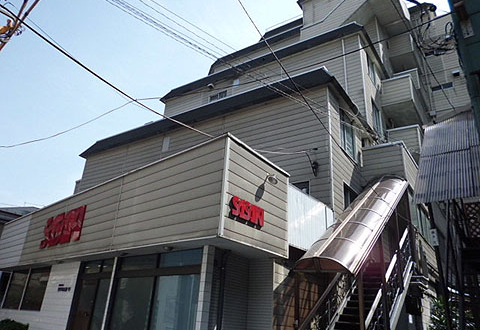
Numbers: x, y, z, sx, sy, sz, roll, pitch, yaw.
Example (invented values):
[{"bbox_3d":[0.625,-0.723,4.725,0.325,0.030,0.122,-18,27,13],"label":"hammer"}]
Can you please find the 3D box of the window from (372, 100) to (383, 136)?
[{"bbox_3d":[7.081,-2.346,18.596,0.120,1.813,1.627,-11,-26,33],"label":"window"}]

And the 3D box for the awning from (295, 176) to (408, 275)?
[{"bbox_3d":[3.789,1.335,10.851,1.343,0.421,8.330,-11,4,33],"label":"awning"}]

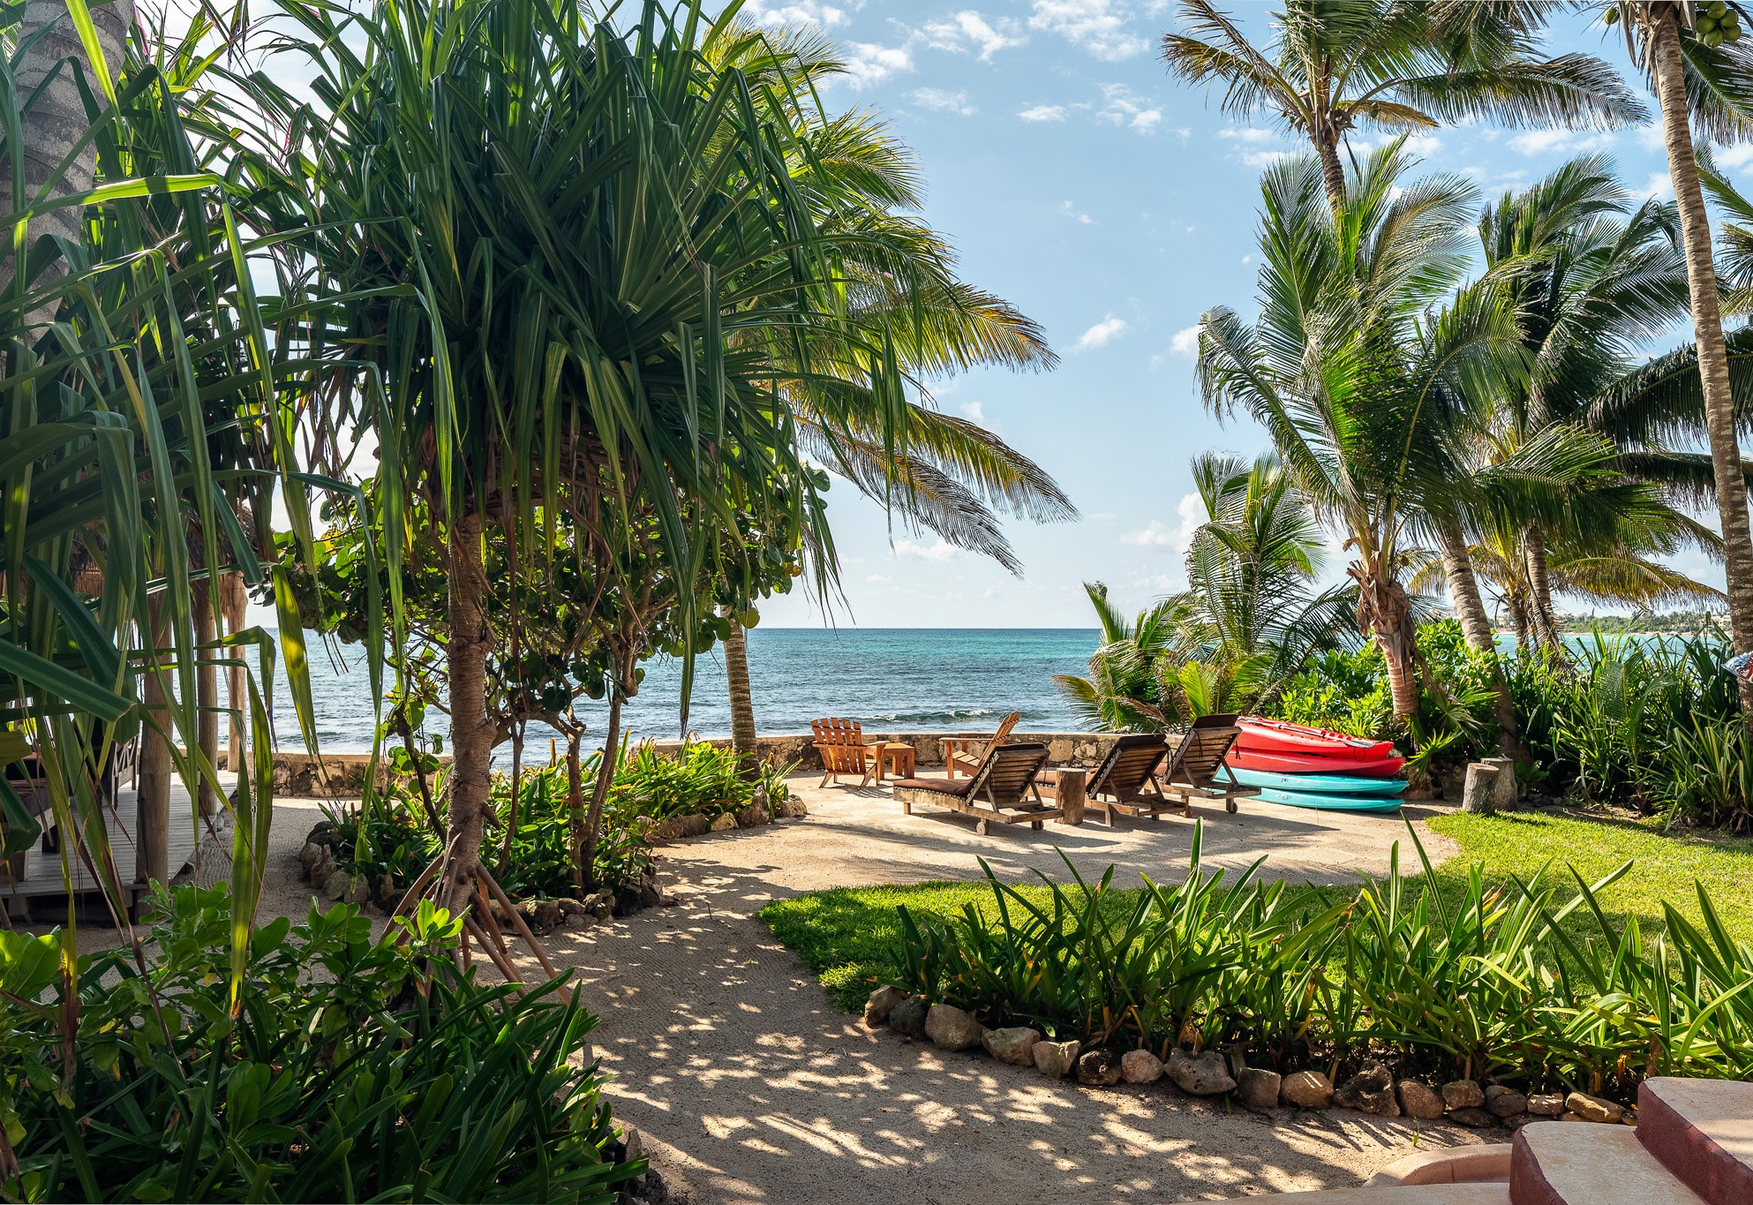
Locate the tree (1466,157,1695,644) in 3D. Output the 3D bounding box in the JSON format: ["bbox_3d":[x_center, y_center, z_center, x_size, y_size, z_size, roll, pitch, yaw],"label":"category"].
[{"bbox_3d":[11.100,-2.390,20.500,4.000,8.800,4.000,0,-1,0],"label":"tree"}]

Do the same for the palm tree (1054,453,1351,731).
[{"bbox_3d":[5.120,0.006,20.300,4.500,4.600,4.200,0,-1,0],"label":"palm tree"}]

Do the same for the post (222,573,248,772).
[{"bbox_3d":[-8.025,0.878,16.417,0.210,2.500,0.210,0,-1,0],"label":"post"}]

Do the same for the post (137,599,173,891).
[{"bbox_3d":[-5.027,0.833,9.137,0.210,2.300,0.210,0,-1,0],"label":"post"}]

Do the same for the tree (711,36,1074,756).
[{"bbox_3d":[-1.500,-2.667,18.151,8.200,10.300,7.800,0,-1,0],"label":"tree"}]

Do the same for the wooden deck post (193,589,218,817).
[{"bbox_3d":[-6.930,0.920,13.500,0.200,2.500,0.200,0,-1,-22],"label":"wooden deck post"}]

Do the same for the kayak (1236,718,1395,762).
[{"bbox_3d":[4.860,1.623,15.650,0.760,0.380,3.100,1,-1,-35],"label":"kayak"}]

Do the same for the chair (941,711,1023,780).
[{"bbox_3d":[1.460,2.001,18.300,0.980,0.930,0.760,0,-1,17],"label":"chair"}]

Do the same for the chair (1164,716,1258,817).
[{"bbox_3d":[3.500,1.853,15.150,0.720,1.080,2.000,1,-1,-28],"label":"chair"}]

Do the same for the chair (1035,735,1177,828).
[{"bbox_3d":[2.400,1.916,14.283,0.670,0.890,2.000,1,-1,-33],"label":"chair"}]

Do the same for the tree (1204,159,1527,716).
[{"bbox_3d":[6.300,-1.858,17.100,4.000,7.700,4.000,0,-1,0],"label":"tree"}]

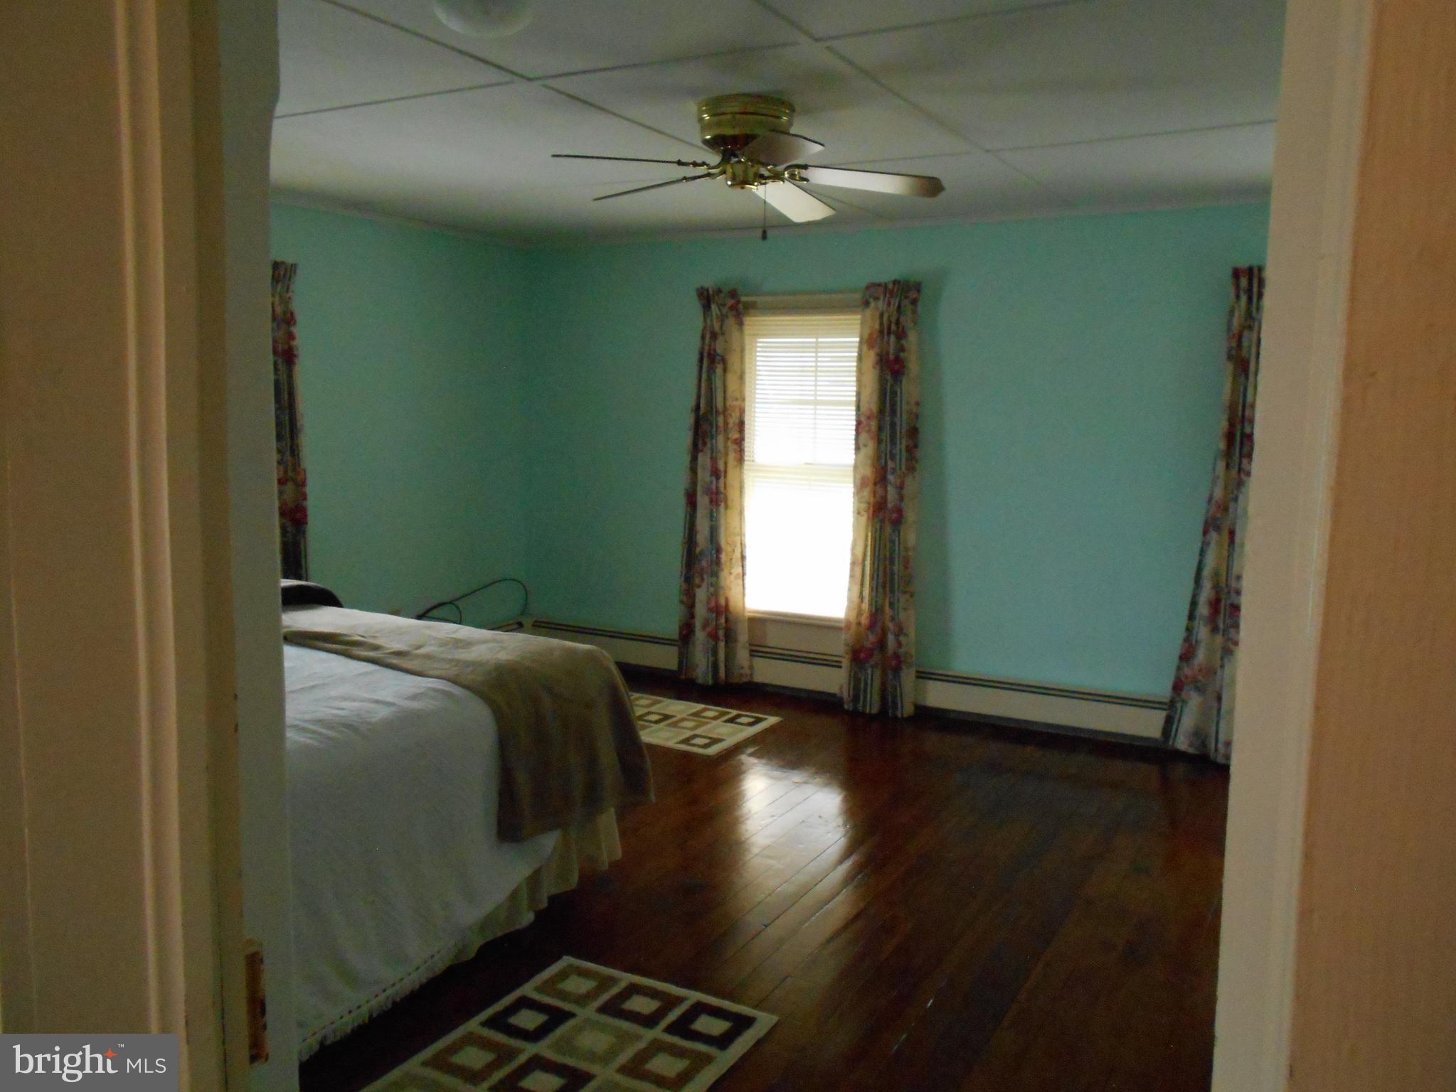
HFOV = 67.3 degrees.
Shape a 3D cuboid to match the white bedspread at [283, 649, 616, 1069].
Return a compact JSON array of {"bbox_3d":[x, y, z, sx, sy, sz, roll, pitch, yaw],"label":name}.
[{"bbox_3d":[-1.457,0.702,3.098,1.620,0.770,1.950,5,9,29],"label":"white bedspread"}]

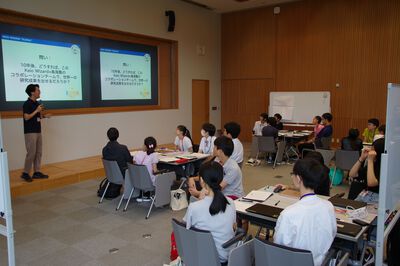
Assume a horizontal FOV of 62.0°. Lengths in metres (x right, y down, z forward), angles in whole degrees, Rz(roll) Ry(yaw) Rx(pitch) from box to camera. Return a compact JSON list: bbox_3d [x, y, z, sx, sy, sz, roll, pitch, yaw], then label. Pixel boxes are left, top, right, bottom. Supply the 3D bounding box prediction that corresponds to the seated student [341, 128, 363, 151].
[{"bbox_3d":[3.007,0.476,6.525,0.440,1.150,0.660,4,8,33],"label":"seated student"}]

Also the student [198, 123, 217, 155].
[{"bbox_3d":[0.113,0.442,6.412,0.460,1.230,0.720,5,9,37],"label":"student"}]

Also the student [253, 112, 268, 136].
[{"bbox_3d":[1.873,0.063,9.504,0.460,1.260,0.680,-3,7,-22],"label":"student"}]

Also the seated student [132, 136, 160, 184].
[{"bbox_3d":[-0.824,0.608,5.380,0.480,1.140,0.640,2,7,18],"label":"seated student"}]

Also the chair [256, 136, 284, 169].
[{"bbox_3d":[1.804,0.436,8.442,0.600,0.770,0.630,5,9,37],"label":"chair"}]

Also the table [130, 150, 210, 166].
[{"bbox_3d":[-0.558,0.725,5.665,1.200,0.720,0.900,6,9,39],"label":"table"}]

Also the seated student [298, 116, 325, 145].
[{"bbox_3d":[2.867,0.169,8.450,0.760,1.160,0.460,5,9,33],"label":"seated student"}]

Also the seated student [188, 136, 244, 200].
[{"bbox_3d":[0.163,0.692,3.750,0.720,1.270,0.500,2,7,11],"label":"seated student"}]

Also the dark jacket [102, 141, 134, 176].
[{"bbox_3d":[-1.308,0.380,5.250,0.470,0.540,0.320,4,8,25],"label":"dark jacket"}]

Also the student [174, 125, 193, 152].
[{"bbox_3d":[-0.340,0.439,6.300,0.420,1.130,0.720,6,9,39],"label":"student"}]

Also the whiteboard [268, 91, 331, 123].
[{"bbox_3d":[3.002,-0.797,10.242,1.870,0.900,0.060,5,9,37],"label":"whiteboard"}]

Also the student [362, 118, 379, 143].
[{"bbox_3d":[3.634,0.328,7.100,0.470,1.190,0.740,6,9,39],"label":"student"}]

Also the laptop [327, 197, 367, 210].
[{"bbox_3d":[1.408,0.667,3.184,0.215,0.025,0.305,-5,9,-36],"label":"laptop"}]

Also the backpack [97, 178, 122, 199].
[{"bbox_3d":[-1.518,0.927,5.620,0.380,0.320,0.260,-3,8,-27],"label":"backpack"}]

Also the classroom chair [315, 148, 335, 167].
[{"bbox_3d":[2.935,0.504,7.898,0.620,0.770,0.600,5,9,37],"label":"classroom chair"}]

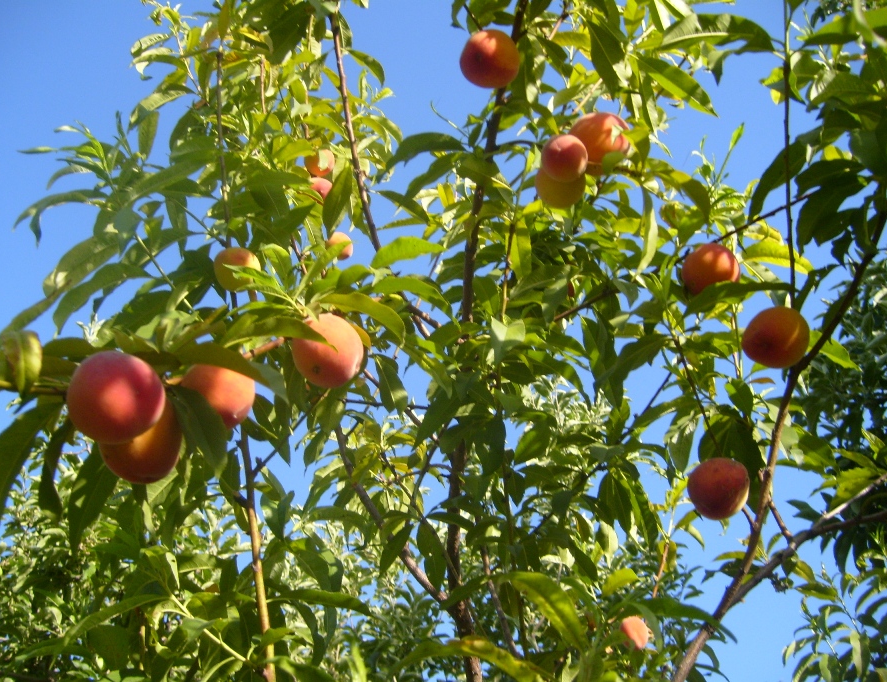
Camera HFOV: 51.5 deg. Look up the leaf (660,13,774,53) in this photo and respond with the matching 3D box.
[{"bbox_3d":[0.309,-0.349,1.040,0.123,0.025,0.034,5,-28,19],"label":"leaf"}]

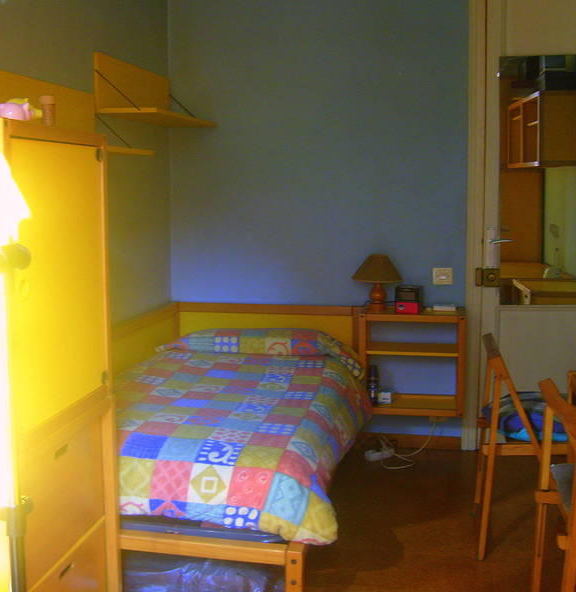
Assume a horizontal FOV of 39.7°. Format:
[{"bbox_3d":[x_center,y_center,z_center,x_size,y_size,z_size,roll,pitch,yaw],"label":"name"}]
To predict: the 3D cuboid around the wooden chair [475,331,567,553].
[{"bbox_3d":[0.934,0.559,3.008,0.449,0.770,0.449,1,8,11],"label":"wooden chair"}]

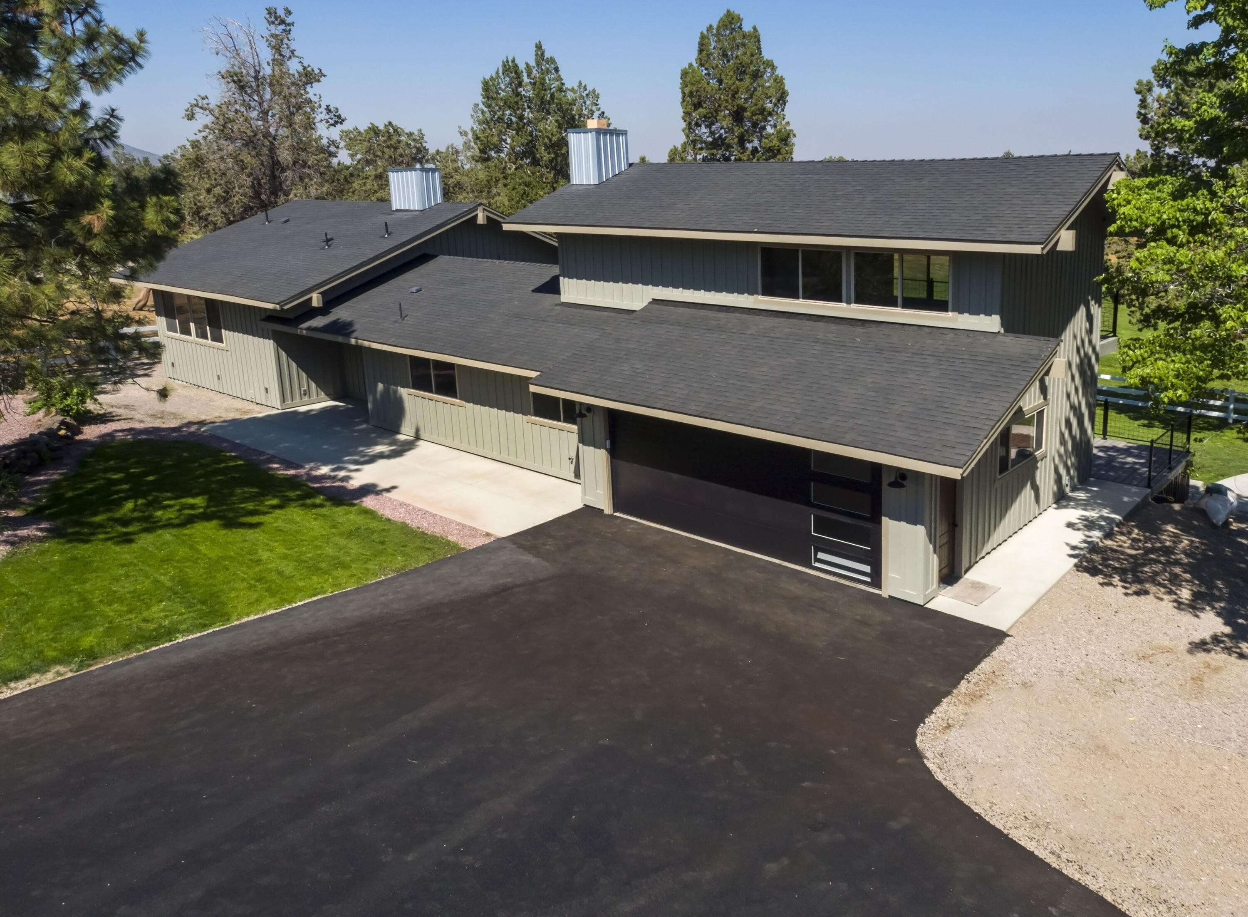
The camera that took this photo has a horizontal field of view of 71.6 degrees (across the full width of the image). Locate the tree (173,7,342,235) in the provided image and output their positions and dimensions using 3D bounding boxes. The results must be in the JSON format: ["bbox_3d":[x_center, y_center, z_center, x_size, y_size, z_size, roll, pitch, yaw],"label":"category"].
[{"bbox_3d":[-16.284,-12.780,39.746,7.605,13.509,7.605,-7,18,-20],"label":"tree"}]

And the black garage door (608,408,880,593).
[{"bbox_3d":[1.947,0.536,15.004,5.580,2.150,0.300,14,23,40],"label":"black garage door"}]

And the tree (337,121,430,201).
[{"bbox_3d":[-12.024,-12.145,44.915,5.237,9.171,5.237,-5,18,-14],"label":"tree"}]

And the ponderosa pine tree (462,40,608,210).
[{"bbox_3d":[-3.700,-10.967,36.849,6.168,11.460,6.168,-2,17,-5],"label":"ponderosa pine tree"}]

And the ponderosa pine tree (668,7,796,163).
[{"bbox_3d":[4.346,-11.334,36.140,5.089,12.399,5.089,1,17,6],"label":"ponderosa pine tree"}]

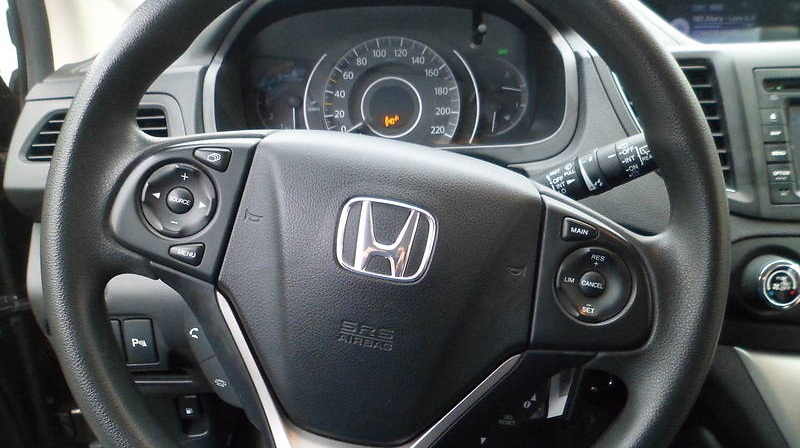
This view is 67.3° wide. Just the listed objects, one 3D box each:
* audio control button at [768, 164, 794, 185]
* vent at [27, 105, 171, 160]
[{"bbox_3d":[0.308,-0.040,0.485,0.021,0.017,0.006,-2,-9,-1],"label":"audio control button"},{"bbox_3d":[-0.277,-0.083,0.550,0.130,0.050,0.030,-2,0,-2],"label":"vent"}]

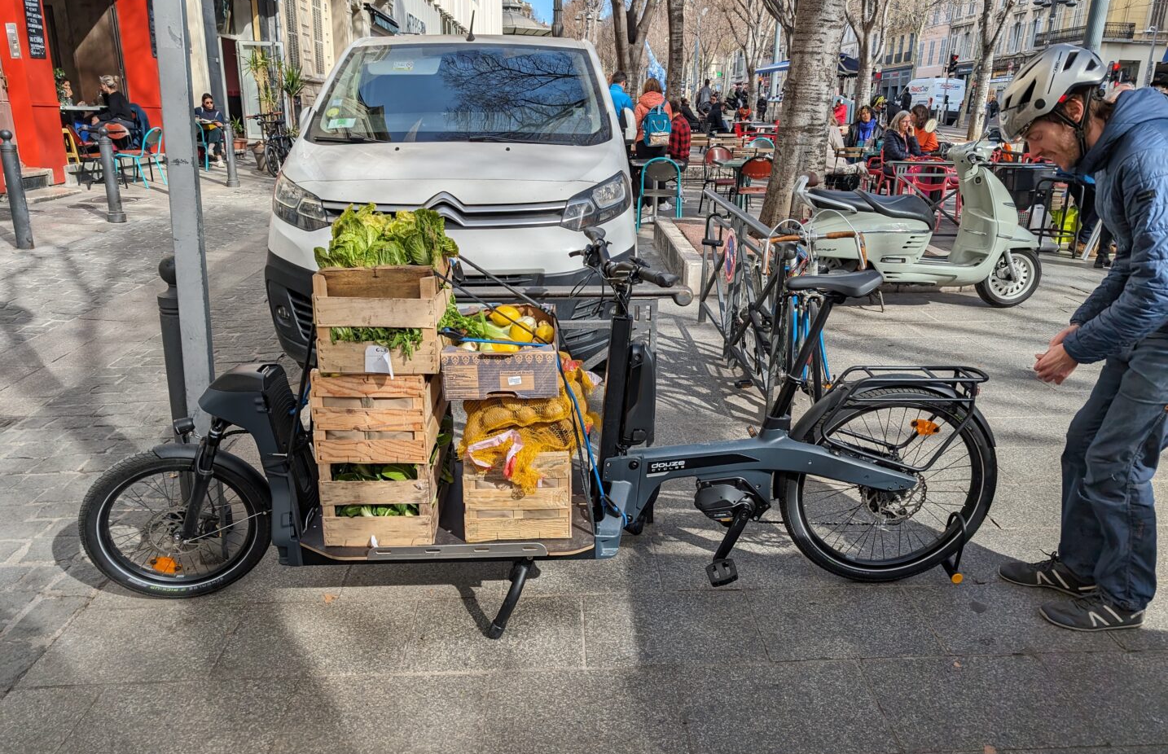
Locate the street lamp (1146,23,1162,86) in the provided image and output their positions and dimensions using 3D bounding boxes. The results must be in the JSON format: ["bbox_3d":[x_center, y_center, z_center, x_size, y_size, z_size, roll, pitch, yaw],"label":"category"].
[{"bbox_3d":[26.662,-14.173,38.500,0.750,4.800,0.300,1,18,0],"label":"street lamp"}]

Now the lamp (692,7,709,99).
[{"bbox_3d":[8.181,-22.990,58.243,0.750,6.700,0.350,6,17,17],"label":"lamp"}]

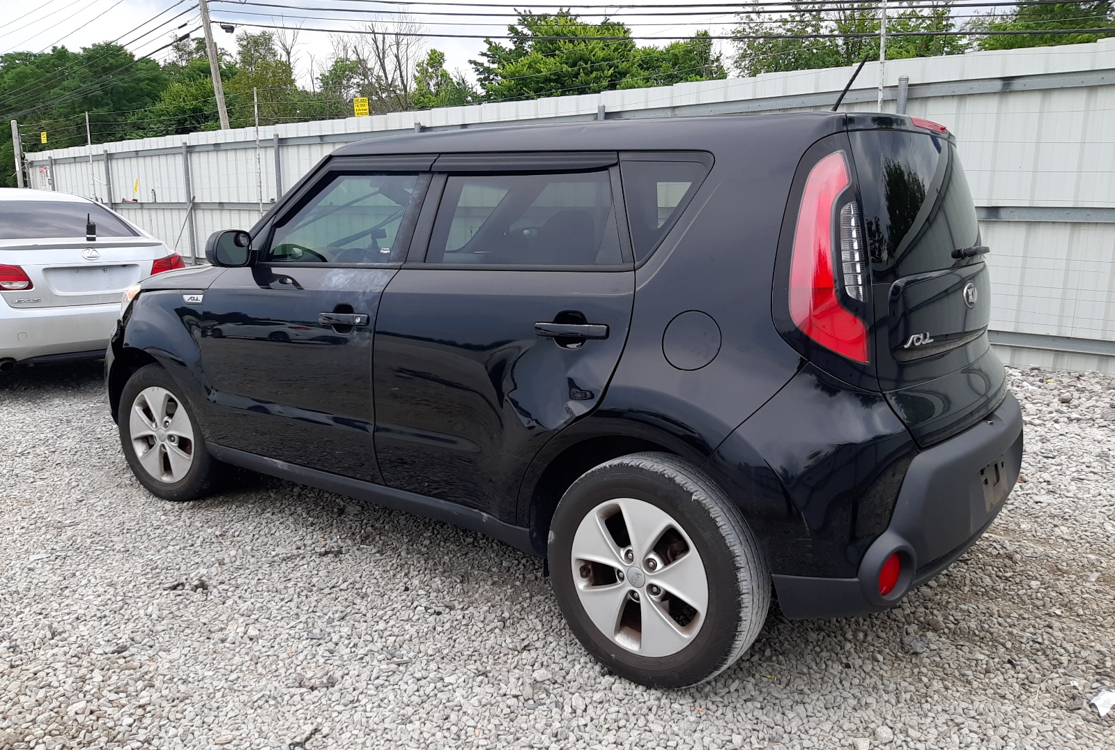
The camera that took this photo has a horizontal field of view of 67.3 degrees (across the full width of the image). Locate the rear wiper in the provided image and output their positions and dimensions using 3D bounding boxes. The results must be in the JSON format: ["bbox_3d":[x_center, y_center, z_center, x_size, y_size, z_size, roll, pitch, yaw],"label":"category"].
[{"bbox_3d":[1.286,-0.375,2.582,0.060,0.045,0.350,8,12,37],"label":"rear wiper"}]

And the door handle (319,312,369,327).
[{"bbox_3d":[-0.746,-0.196,2.929,0.255,0.038,0.042,8,12,37],"label":"door handle"}]

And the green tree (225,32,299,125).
[{"bbox_3d":[-11.667,-9.274,33.461,3.300,8.700,3.300,-3,11,-18],"label":"green tree"}]

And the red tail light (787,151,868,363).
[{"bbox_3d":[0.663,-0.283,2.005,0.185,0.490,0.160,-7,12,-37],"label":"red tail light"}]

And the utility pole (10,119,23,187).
[{"bbox_3d":[-14.085,-4.771,22.000,0.170,3.750,0.170,0,10,0],"label":"utility pole"}]

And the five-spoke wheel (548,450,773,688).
[{"bbox_3d":[0.270,0.548,2.384,0.648,0.645,0.210,8,12,37],"label":"five-spoke wheel"}]

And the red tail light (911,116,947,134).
[{"bbox_3d":[1.121,-0.746,2.507,0.048,0.036,0.300,8,12,37],"label":"red tail light"}]

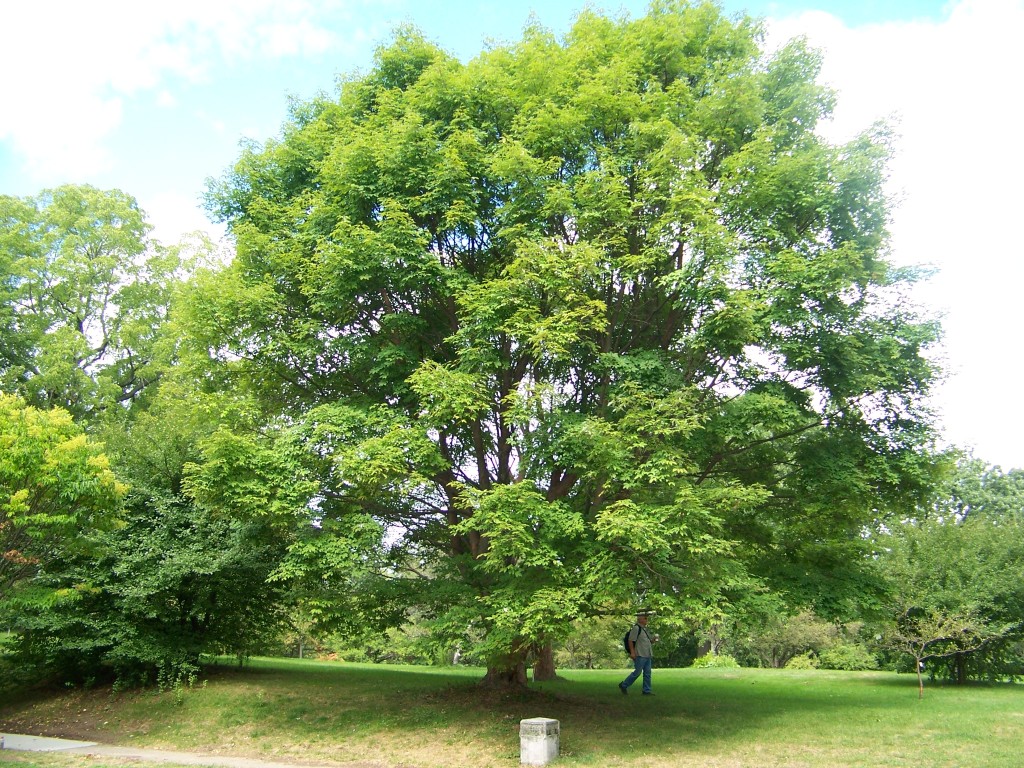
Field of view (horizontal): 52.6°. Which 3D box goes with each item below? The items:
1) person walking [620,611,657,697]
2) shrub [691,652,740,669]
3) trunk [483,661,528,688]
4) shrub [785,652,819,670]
[{"bbox_3d":[2.711,5.720,22.100,0.820,1.800,0.600,-3,-13,12],"label":"person walking"},{"bbox_3d":[7.174,9.747,36.500,1.750,0.600,1.300,0,-13,0],"label":"shrub"},{"bbox_3d":[-0.148,6.644,23.600,1.050,0.660,0.950,0,-13,0],"label":"trunk"},{"bbox_3d":[9.926,9.514,35.500,1.200,0.650,1.050,0,-13,0],"label":"shrub"}]

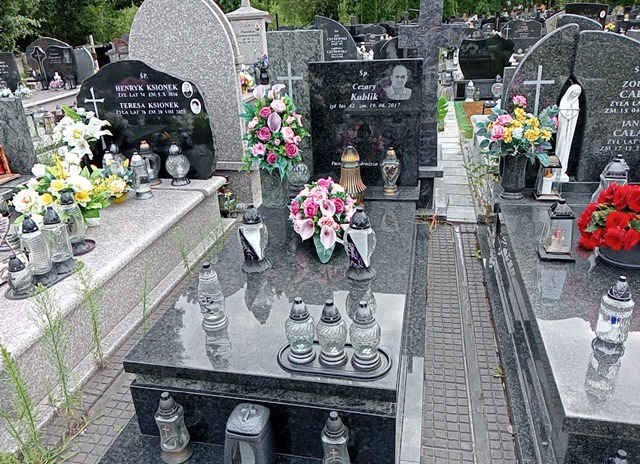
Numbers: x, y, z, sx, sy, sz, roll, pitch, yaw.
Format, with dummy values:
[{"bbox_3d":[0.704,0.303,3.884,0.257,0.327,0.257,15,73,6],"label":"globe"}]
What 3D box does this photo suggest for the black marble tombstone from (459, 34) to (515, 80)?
[{"bbox_3d":[2.357,-2.470,7.350,0.770,0.620,0.120,3,24,11],"label":"black marble tombstone"}]

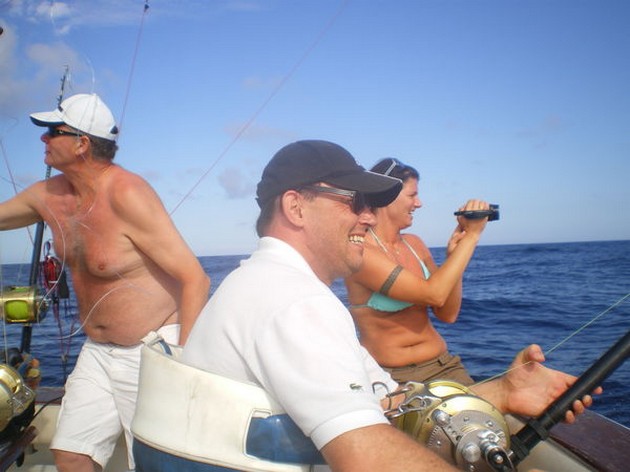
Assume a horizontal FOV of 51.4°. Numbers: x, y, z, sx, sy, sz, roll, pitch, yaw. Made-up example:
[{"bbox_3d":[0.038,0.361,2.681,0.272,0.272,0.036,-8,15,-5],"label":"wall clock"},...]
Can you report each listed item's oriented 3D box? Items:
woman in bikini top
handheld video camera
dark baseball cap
[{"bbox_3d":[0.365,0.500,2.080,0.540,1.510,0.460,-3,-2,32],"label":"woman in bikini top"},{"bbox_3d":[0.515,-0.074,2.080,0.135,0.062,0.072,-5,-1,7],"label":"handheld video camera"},{"bbox_3d":[0.027,-0.113,1.210,0.272,0.130,0.175,-3,-4,16],"label":"dark baseball cap"}]

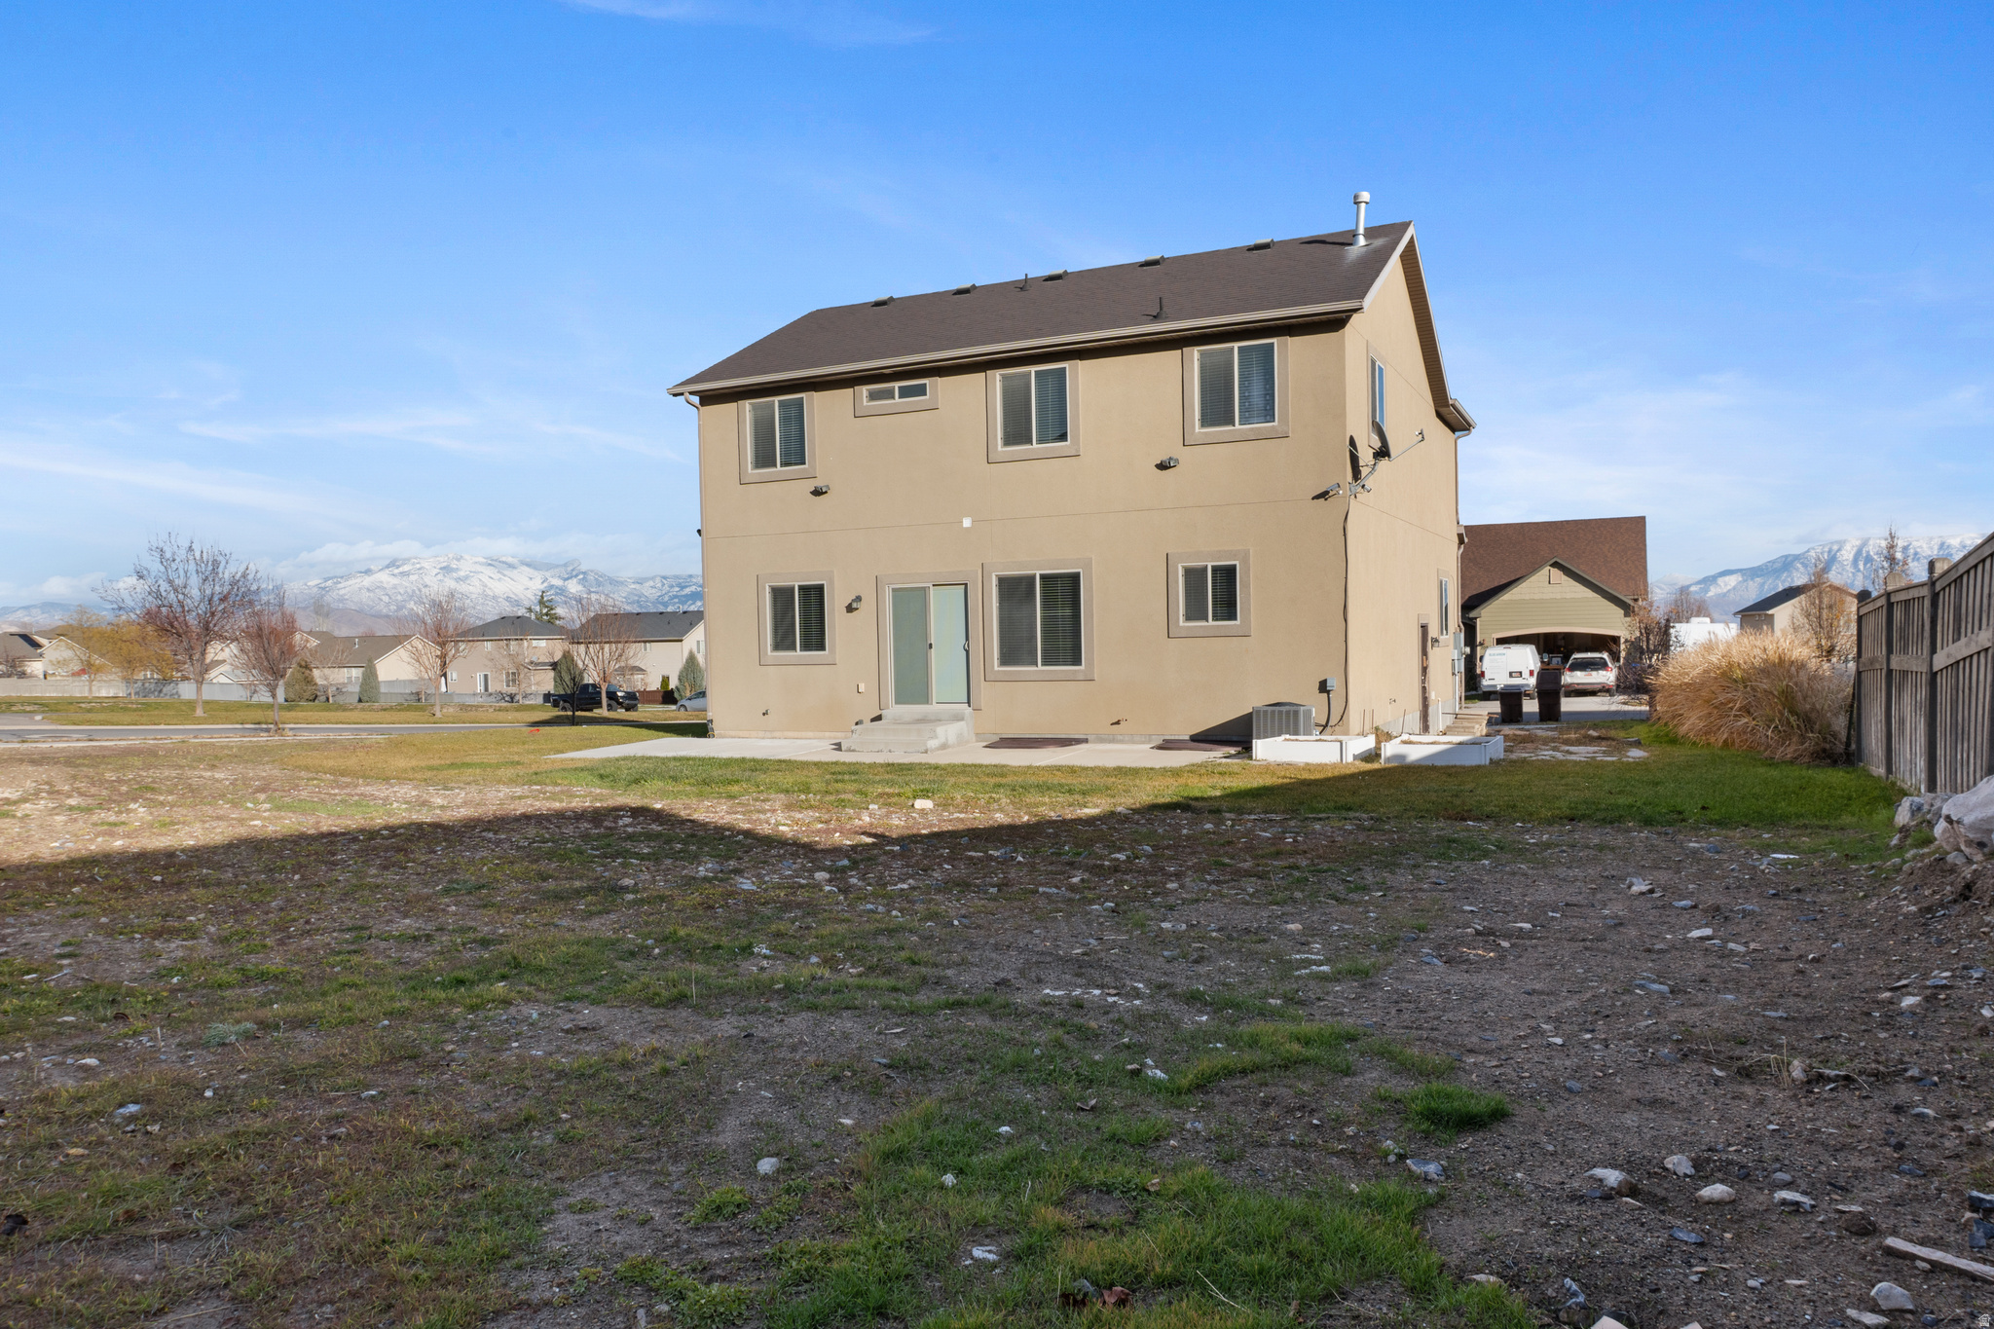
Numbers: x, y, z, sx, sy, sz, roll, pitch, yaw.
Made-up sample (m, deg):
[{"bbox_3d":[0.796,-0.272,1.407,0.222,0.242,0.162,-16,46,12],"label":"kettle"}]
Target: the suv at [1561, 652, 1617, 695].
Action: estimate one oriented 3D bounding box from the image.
[{"bbox_3d":[23.716,0.329,52.956,1.850,1.730,4.630,0,2,26],"label":"suv"}]

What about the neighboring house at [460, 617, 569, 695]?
[{"bbox_3d":[-46.785,-0.667,131.365,10.400,8.167,9.800,-1,2,21],"label":"neighboring house"}]

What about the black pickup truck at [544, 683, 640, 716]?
[{"bbox_3d":[-25.595,2.196,84.000,5.350,1.870,1.920,-1,2,26],"label":"black pickup truck"}]

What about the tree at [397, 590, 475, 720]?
[{"bbox_3d":[-26.370,-0.548,62.424,3.400,6.000,3.400,-2,2,-23],"label":"tree"}]

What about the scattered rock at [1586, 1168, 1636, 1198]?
[{"bbox_3d":[1.588,1.335,3.440,0.120,0.048,0.080,-1,2,25],"label":"scattered rock"}]

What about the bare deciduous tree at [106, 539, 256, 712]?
[{"bbox_3d":[-32.081,-1.558,52.409,5.400,7.100,5.300,-2,2,-31],"label":"bare deciduous tree"}]

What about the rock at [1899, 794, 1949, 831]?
[{"bbox_3d":[6.833,1.092,9.800,0.340,0.250,0.300,0,2,35],"label":"rock"}]

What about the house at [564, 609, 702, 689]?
[{"bbox_3d":[-31.933,-0.816,125.299,12.373,8.220,9.600,-1,2,21],"label":"house"}]

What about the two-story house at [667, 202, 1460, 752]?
[{"bbox_3d":[2.769,-3.253,27.431,12.150,8.750,14.100,0,2,26],"label":"two-story house"}]

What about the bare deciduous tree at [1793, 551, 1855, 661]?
[{"bbox_3d":[38.618,-2.472,62.000,2.600,5.524,2.600,0,2,32],"label":"bare deciduous tree"}]

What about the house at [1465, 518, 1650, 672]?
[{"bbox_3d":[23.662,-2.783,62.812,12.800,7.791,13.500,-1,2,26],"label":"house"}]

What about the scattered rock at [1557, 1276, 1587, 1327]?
[{"bbox_3d":[1.228,1.362,2.840,0.065,0.060,0.085,-1,2,23],"label":"scattered rock"}]

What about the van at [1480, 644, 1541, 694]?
[{"bbox_3d":[20.681,0.249,53.284,2.020,2.100,5.500,-1,2,24],"label":"van"}]

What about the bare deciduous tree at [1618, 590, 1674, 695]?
[{"bbox_3d":[25.625,-0.862,52.500,2.100,4.200,2.100,0,2,26],"label":"bare deciduous tree"}]

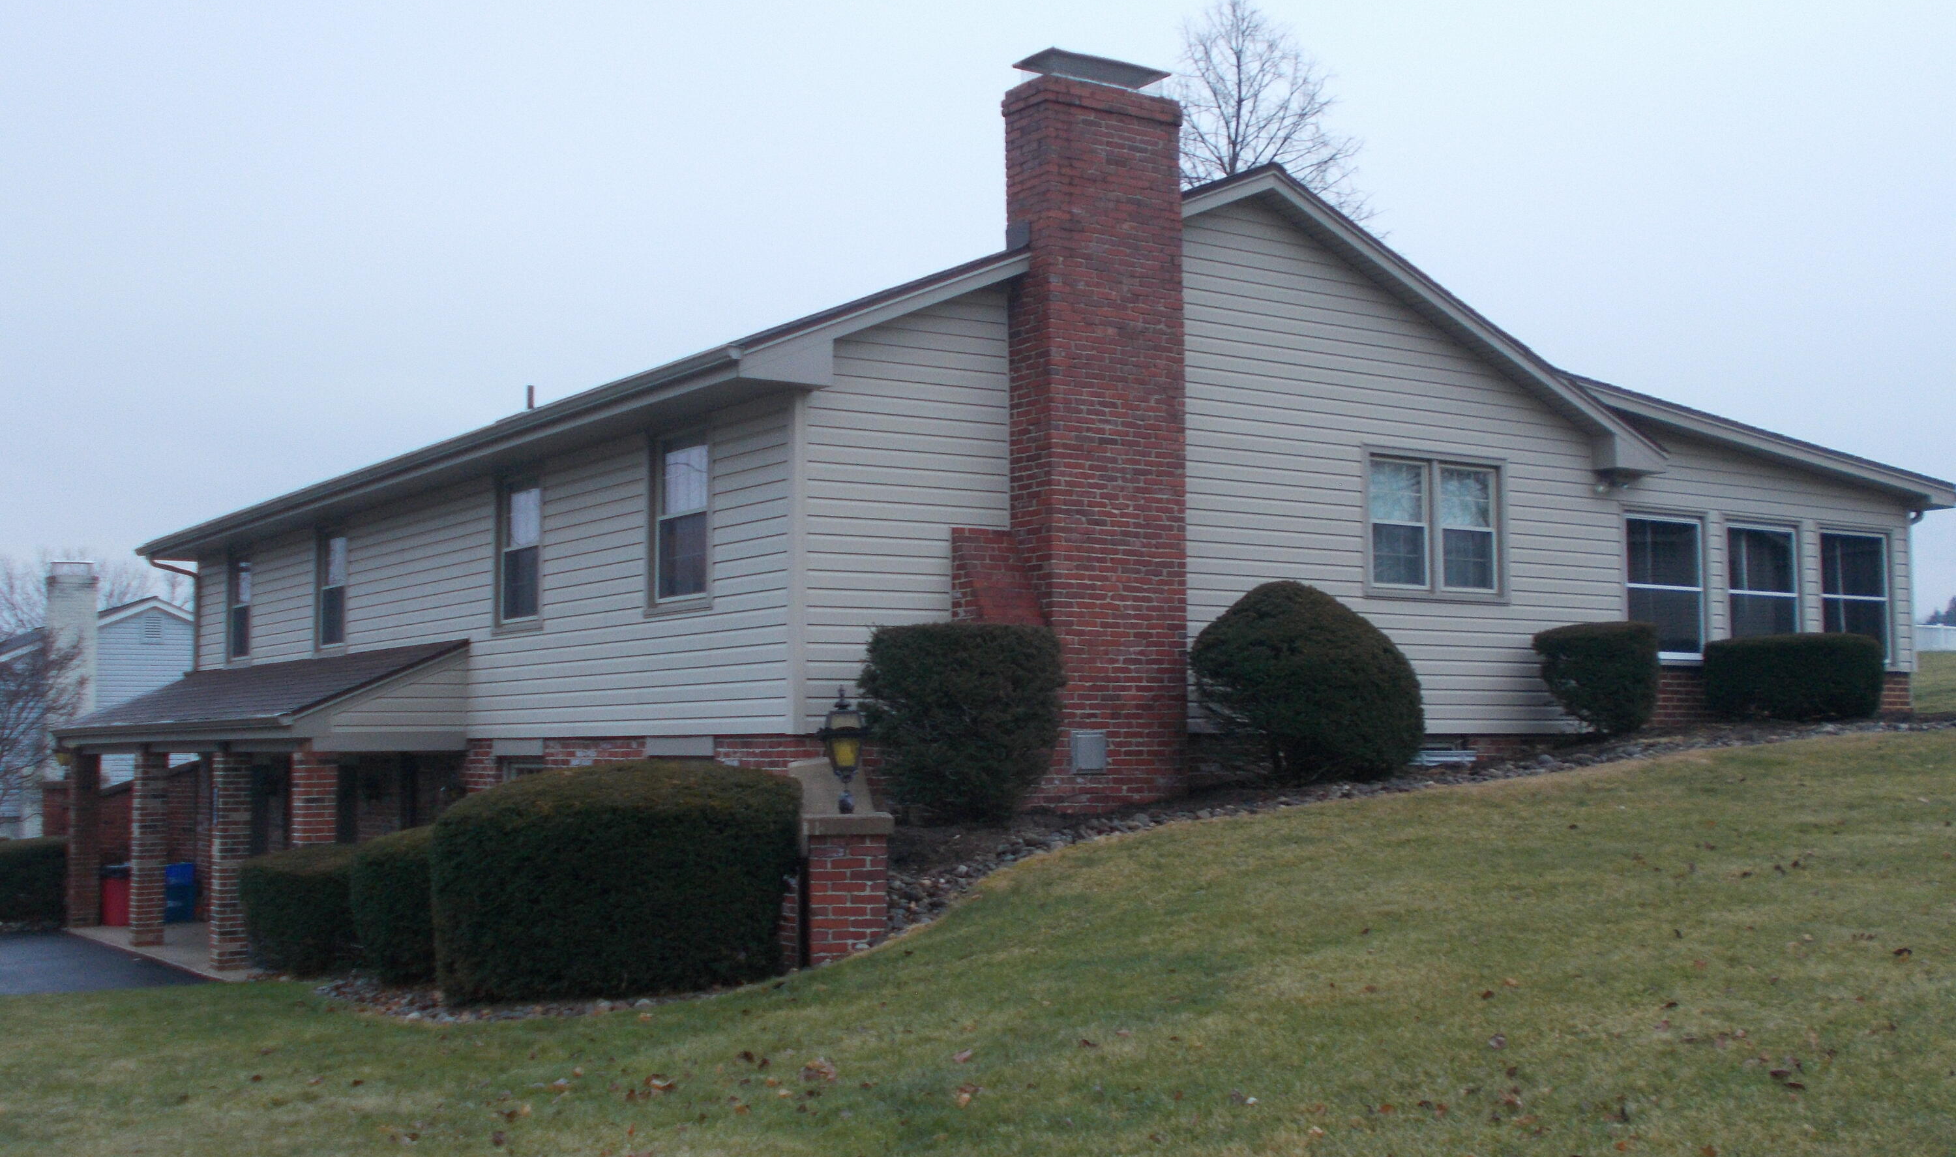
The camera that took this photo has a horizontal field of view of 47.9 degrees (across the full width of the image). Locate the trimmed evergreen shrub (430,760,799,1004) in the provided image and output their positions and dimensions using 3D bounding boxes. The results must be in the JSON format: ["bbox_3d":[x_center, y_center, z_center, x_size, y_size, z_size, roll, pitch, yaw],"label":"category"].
[{"bbox_3d":[-2.310,1.900,13.972,2.027,1.479,2.189,3,-5,-34],"label":"trimmed evergreen shrub"}]

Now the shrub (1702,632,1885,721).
[{"bbox_3d":[7.634,0.919,20.593,1.999,0.826,0.859,3,-5,-34],"label":"shrub"}]

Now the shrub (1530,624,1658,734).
[{"bbox_3d":[5.310,0.854,18.920,0.962,0.979,0.934,3,-5,-34],"label":"shrub"}]

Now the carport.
[{"bbox_3d":[-8.359,2.473,24.422,1.680,3.220,10.400,3,-5,-34],"label":"carport"}]

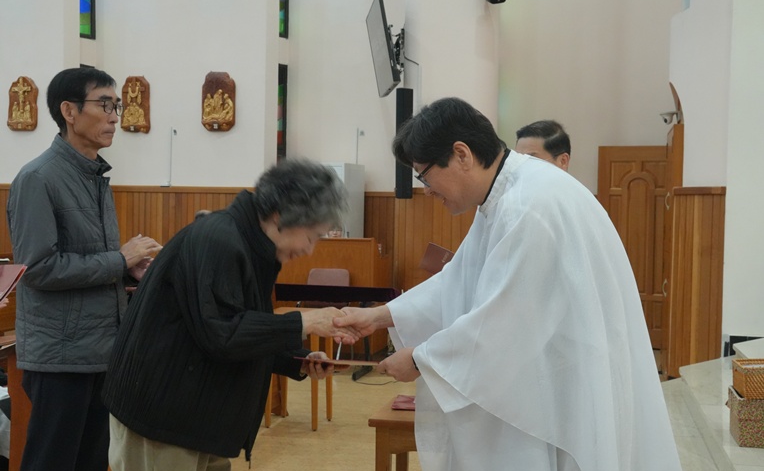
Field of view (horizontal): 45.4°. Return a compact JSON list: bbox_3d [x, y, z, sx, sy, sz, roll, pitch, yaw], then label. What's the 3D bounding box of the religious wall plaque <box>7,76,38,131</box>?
[{"bbox_3d":[-3.935,-1.441,10.000,0.360,0.600,0.080,2,2,16],"label":"religious wall plaque"}]

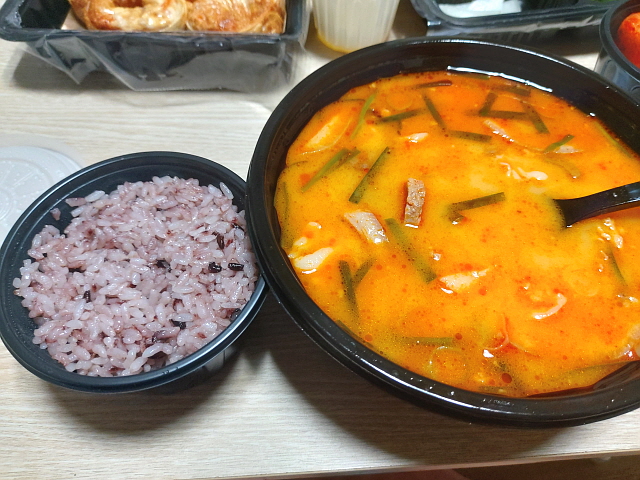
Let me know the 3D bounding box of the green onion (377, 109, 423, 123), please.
[{"bbox_3d":[0.049,-0.076,0.286,0.029,0.004,0.004,-17,60,-10],"label":"green onion"}]

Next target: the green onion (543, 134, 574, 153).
[{"bbox_3d":[0.142,-0.056,0.275,0.024,0.004,0.004,-26,62,-16],"label":"green onion"}]

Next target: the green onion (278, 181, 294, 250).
[{"bbox_3d":[-0.018,-0.014,0.247,0.005,0.005,0.045,-5,59,-3],"label":"green onion"}]

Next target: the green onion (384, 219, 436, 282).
[{"bbox_3d":[0.046,0.005,0.236,0.005,0.004,0.040,-24,62,-14],"label":"green onion"}]

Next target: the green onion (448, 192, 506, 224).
[{"bbox_3d":[0.085,-0.018,0.251,0.033,0.004,0.009,-12,60,-8],"label":"green onion"}]

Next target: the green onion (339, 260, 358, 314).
[{"bbox_3d":[0.014,0.023,0.225,0.004,0.004,0.029,-8,59,-5],"label":"green onion"}]

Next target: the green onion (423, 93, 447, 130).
[{"bbox_3d":[0.071,-0.080,0.288,0.004,0.004,0.030,-15,60,-9],"label":"green onion"}]

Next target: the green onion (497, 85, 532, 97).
[{"bbox_3d":[0.125,-0.096,0.298,0.021,0.004,0.005,12,59,7],"label":"green onion"}]

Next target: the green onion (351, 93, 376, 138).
[{"bbox_3d":[0.027,-0.076,0.286,0.004,0.005,0.042,20,61,11],"label":"green onion"}]

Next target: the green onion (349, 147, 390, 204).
[{"bbox_3d":[0.029,-0.036,0.261,0.005,0.004,0.045,26,62,14],"label":"green onion"}]

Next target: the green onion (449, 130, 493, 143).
[{"bbox_3d":[0.090,-0.061,0.277,0.025,0.004,0.005,9,59,5],"label":"green onion"}]

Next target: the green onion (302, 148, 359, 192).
[{"bbox_3d":[0.004,-0.039,0.263,0.005,0.005,0.040,38,65,20],"label":"green onion"}]

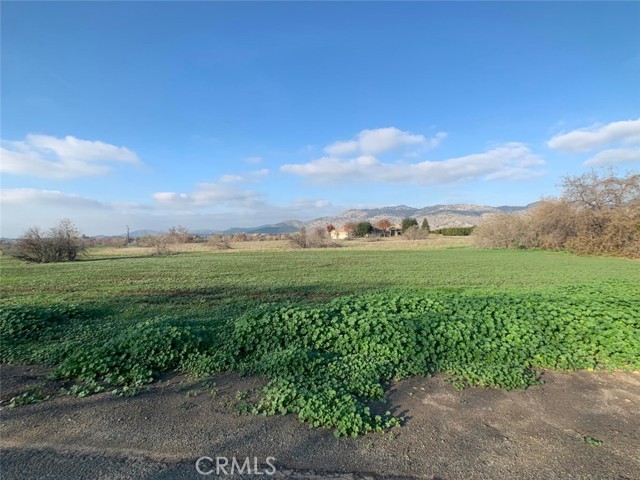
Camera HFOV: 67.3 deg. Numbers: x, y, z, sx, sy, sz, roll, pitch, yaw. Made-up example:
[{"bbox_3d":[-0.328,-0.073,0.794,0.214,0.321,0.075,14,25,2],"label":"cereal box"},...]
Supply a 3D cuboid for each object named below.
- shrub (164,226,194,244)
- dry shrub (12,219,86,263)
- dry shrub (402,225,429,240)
[{"bbox_3d":[-19.291,-0.618,66.000,4.100,2.500,3.600,0,1,0],"label":"shrub"},{"bbox_3d":[-18.007,0.033,32.000,4.600,2.900,4.000,0,1,0],"label":"dry shrub"},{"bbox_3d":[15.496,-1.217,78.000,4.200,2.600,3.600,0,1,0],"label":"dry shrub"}]

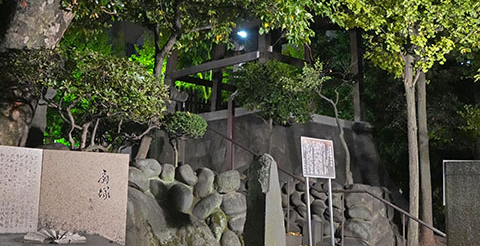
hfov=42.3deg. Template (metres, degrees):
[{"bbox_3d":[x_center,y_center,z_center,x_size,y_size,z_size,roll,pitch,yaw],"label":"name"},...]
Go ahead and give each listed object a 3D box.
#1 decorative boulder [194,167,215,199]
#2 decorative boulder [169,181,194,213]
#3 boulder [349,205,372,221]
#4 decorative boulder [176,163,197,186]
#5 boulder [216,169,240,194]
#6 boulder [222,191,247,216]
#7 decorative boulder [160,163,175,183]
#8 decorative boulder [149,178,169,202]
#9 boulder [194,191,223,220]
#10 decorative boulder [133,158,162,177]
[{"bbox_3d":[-0.452,0.758,7.900,0.255,0.382,0.270,1,-8,-6],"label":"decorative boulder"},{"bbox_3d":[-0.731,0.931,7.750,0.320,0.390,0.300,0,-7,0],"label":"decorative boulder"},{"bbox_3d":[1.788,1.343,9.200,0.356,0.237,0.280,1,-8,-6],"label":"boulder"},{"bbox_3d":[-0.690,0.677,8.000,0.258,0.310,0.260,1,-8,-6],"label":"decorative boulder"},{"bbox_3d":[-0.151,0.769,8.150,0.310,0.310,0.280,0,-7,0],"label":"boulder"},{"bbox_3d":[-0.070,1.026,7.900,0.306,0.306,0.280,1,-8,-6],"label":"boulder"},{"bbox_3d":[-0.935,0.652,8.000,0.181,0.258,0.200,1,-8,-6],"label":"decorative boulder"},{"bbox_3d":[-1.038,0.847,7.900,0.260,0.300,0.260,0,-7,0],"label":"decorative boulder"},{"bbox_3d":[-0.394,1.031,7.750,0.350,0.350,0.300,1,-8,-6],"label":"boulder"},{"bbox_3d":[-1.194,0.574,8.000,0.380,0.270,0.300,0,-7,0],"label":"decorative boulder"}]

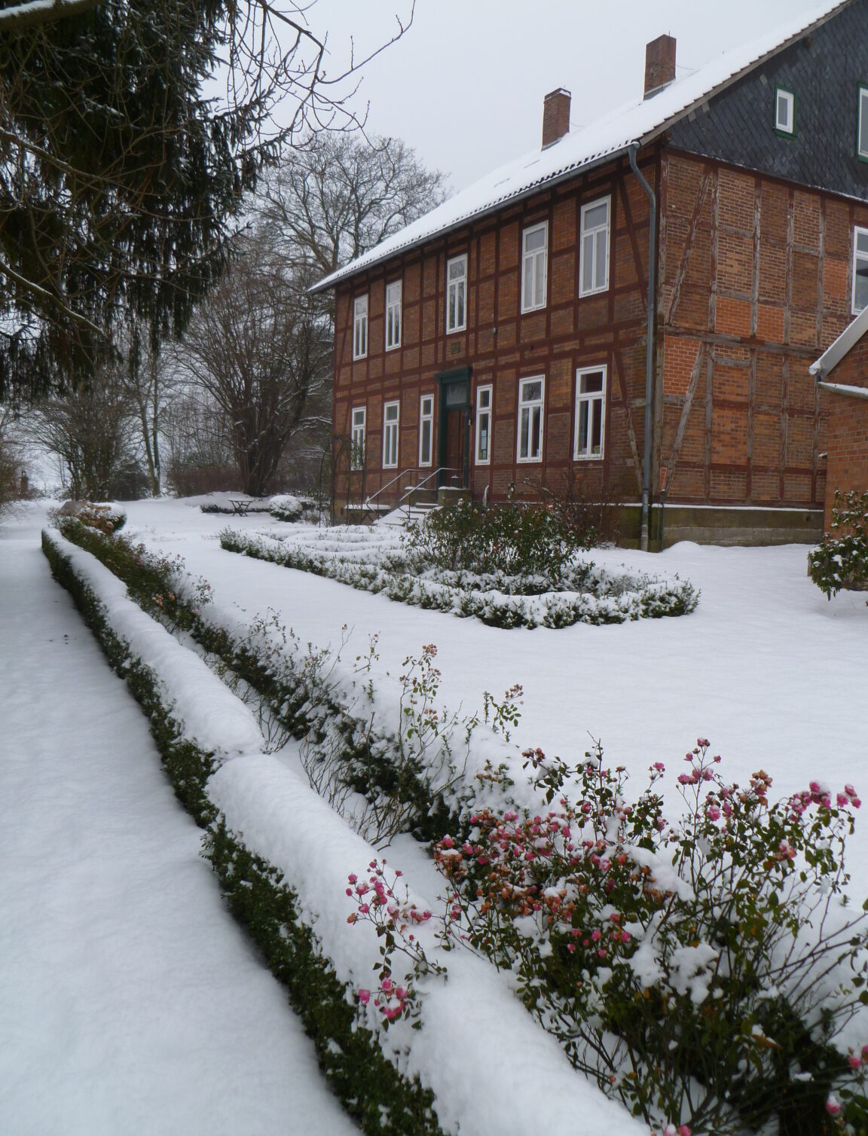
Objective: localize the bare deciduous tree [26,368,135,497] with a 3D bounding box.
[{"bbox_3d":[-17.015,-6.476,45.000,5.300,6.400,5.200,-1,4,-21],"label":"bare deciduous tree"}]

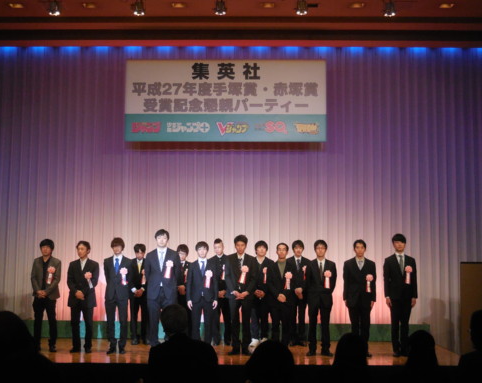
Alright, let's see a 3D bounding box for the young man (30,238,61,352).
[{"bbox_3d":[-2.929,1.584,11.725,0.464,1.703,0.310,0,-5,0],"label":"young man"}]

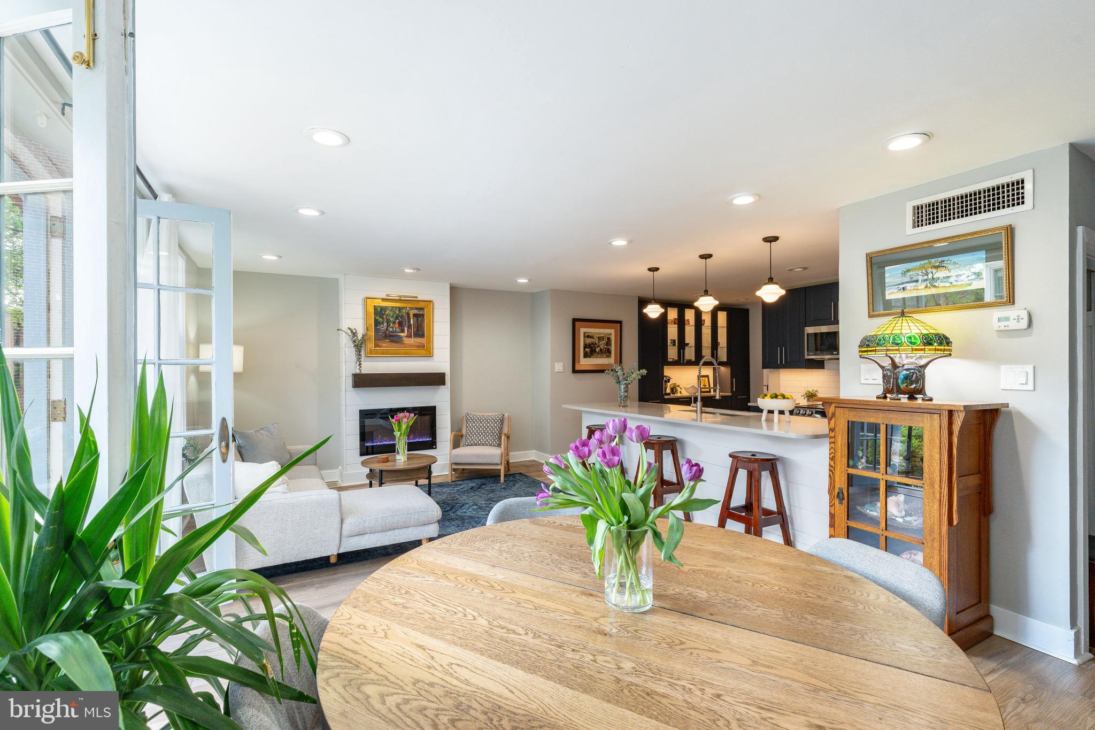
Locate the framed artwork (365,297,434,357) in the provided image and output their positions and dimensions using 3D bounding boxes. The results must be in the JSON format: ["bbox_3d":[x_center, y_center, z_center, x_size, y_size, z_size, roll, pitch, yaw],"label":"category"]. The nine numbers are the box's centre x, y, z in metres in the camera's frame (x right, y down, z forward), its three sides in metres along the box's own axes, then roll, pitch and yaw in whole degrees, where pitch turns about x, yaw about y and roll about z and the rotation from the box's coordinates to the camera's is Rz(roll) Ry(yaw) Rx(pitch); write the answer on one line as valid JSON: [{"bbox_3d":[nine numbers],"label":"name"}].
[{"bbox_3d":[-1.792,-0.449,5.929,0.795,0.695,0.050,0,0,-29],"label":"framed artwork"}]

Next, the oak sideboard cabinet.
[{"bbox_3d":[1.943,0.792,2.648,0.485,1.192,0.720,0,0,-29],"label":"oak sideboard cabinet"}]

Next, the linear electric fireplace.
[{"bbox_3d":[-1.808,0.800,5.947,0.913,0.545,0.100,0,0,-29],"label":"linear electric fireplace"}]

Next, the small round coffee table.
[{"bbox_3d":[-1.482,1.177,4.871,0.755,0.440,0.755,0,0,0],"label":"small round coffee table"}]

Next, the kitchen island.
[{"bbox_3d":[1.417,0.928,4.723,1.080,0.920,2.950,0,0,-29],"label":"kitchen island"}]

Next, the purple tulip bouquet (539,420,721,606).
[{"bbox_3d":[0.225,0.400,1.333,0.480,0.500,0.420,0,0,0],"label":"purple tulip bouquet"}]

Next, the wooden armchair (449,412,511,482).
[{"bbox_3d":[-0.803,0.995,6.028,0.670,0.770,0.740,0,0,5],"label":"wooden armchair"}]

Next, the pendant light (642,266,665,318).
[{"bbox_3d":[1.140,-0.763,5.196,0.225,0.525,0.225,0,0,0],"label":"pendant light"}]

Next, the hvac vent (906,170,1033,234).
[{"bbox_3d":[2.216,-0.852,2.591,0.025,0.195,0.540,0,0,-30],"label":"hvac vent"}]

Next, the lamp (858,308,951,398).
[{"bbox_3d":[1.949,-0.057,2.649,0.415,0.500,0.415,0,0,-30],"label":"lamp"}]

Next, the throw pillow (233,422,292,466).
[{"bbox_3d":[-2.690,0.785,4.601,0.150,0.460,0.470,-22,-10,26],"label":"throw pillow"}]

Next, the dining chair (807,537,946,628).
[{"bbox_3d":[0.835,1.013,1.510,0.560,0.800,0.510,0,0,-21],"label":"dining chair"}]

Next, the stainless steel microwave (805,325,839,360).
[{"bbox_3d":[3.399,-0.253,5.497,0.400,0.390,0.745,0,0,-29],"label":"stainless steel microwave"}]

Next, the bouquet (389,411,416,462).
[{"bbox_3d":[-1.458,0.712,4.874,0.275,0.490,0.250,0,0,-29],"label":"bouquet"}]

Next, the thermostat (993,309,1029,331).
[{"bbox_3d":[2.300,-0.222,2.418,0.033,0.098,0.124,0,0,-30],"label":"thermostat"}]

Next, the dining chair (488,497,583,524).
[{"bbox_3d":[0.020,1.013,1.985,0.510,0.800,0.560,0,0,-16],"label":"dining chair"}]

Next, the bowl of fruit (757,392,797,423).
[{"bbox_3d":[1.890,0.358,4.010,0.312,0.235,0.312,0,0,0],"label":"bowl of fruit"}]

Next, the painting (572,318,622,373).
[{"bbox_3d":[0.740,-0.265,7.082,0.885,0.775,0.035,0,0,-30],"label":"painting"}]

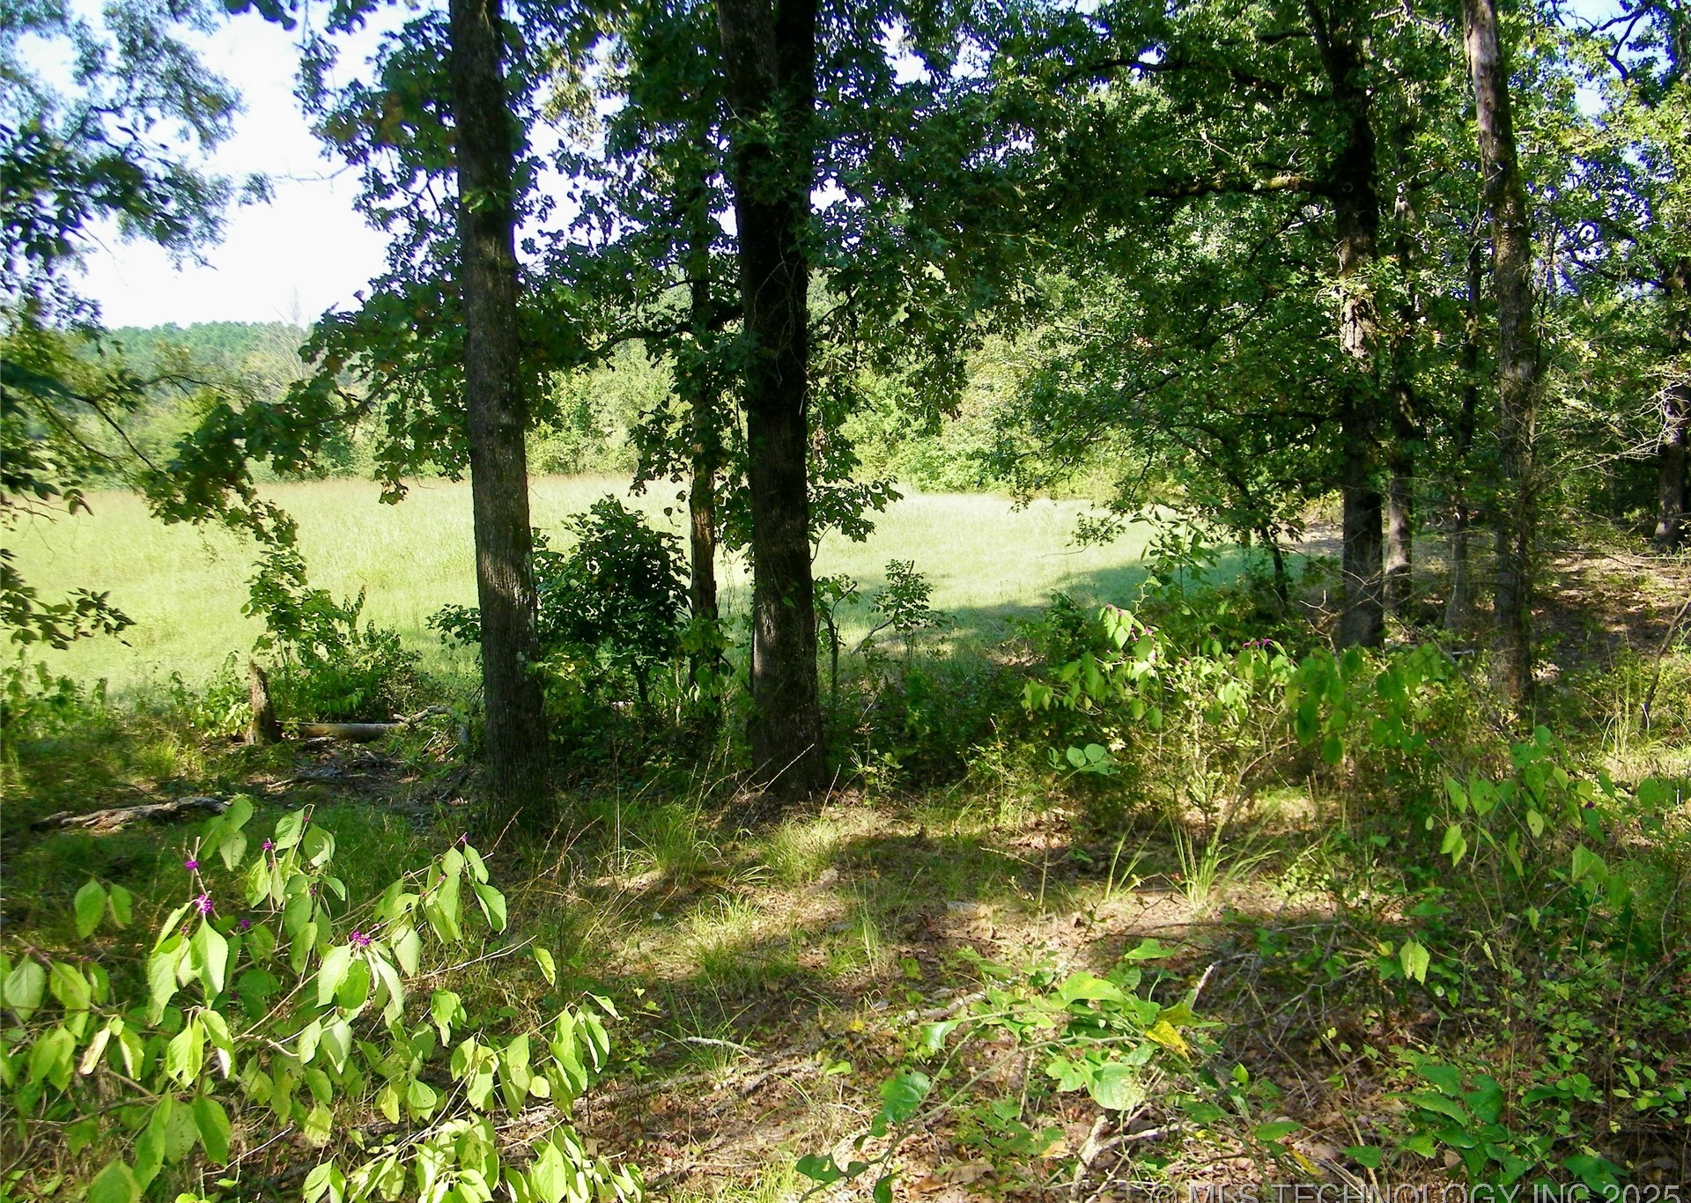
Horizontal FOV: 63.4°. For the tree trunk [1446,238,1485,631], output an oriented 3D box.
[{"bbox_3d":[5.737,-1.512,12.628,0.170,3.621,0.160,3,6,24],"label":"tree trunk"}]

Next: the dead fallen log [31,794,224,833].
[{"bbox_3d":[-3.240,0.956,6.247,0.828,0.120,0.170,-4,6,-22],"label":"dead fallen log"}]

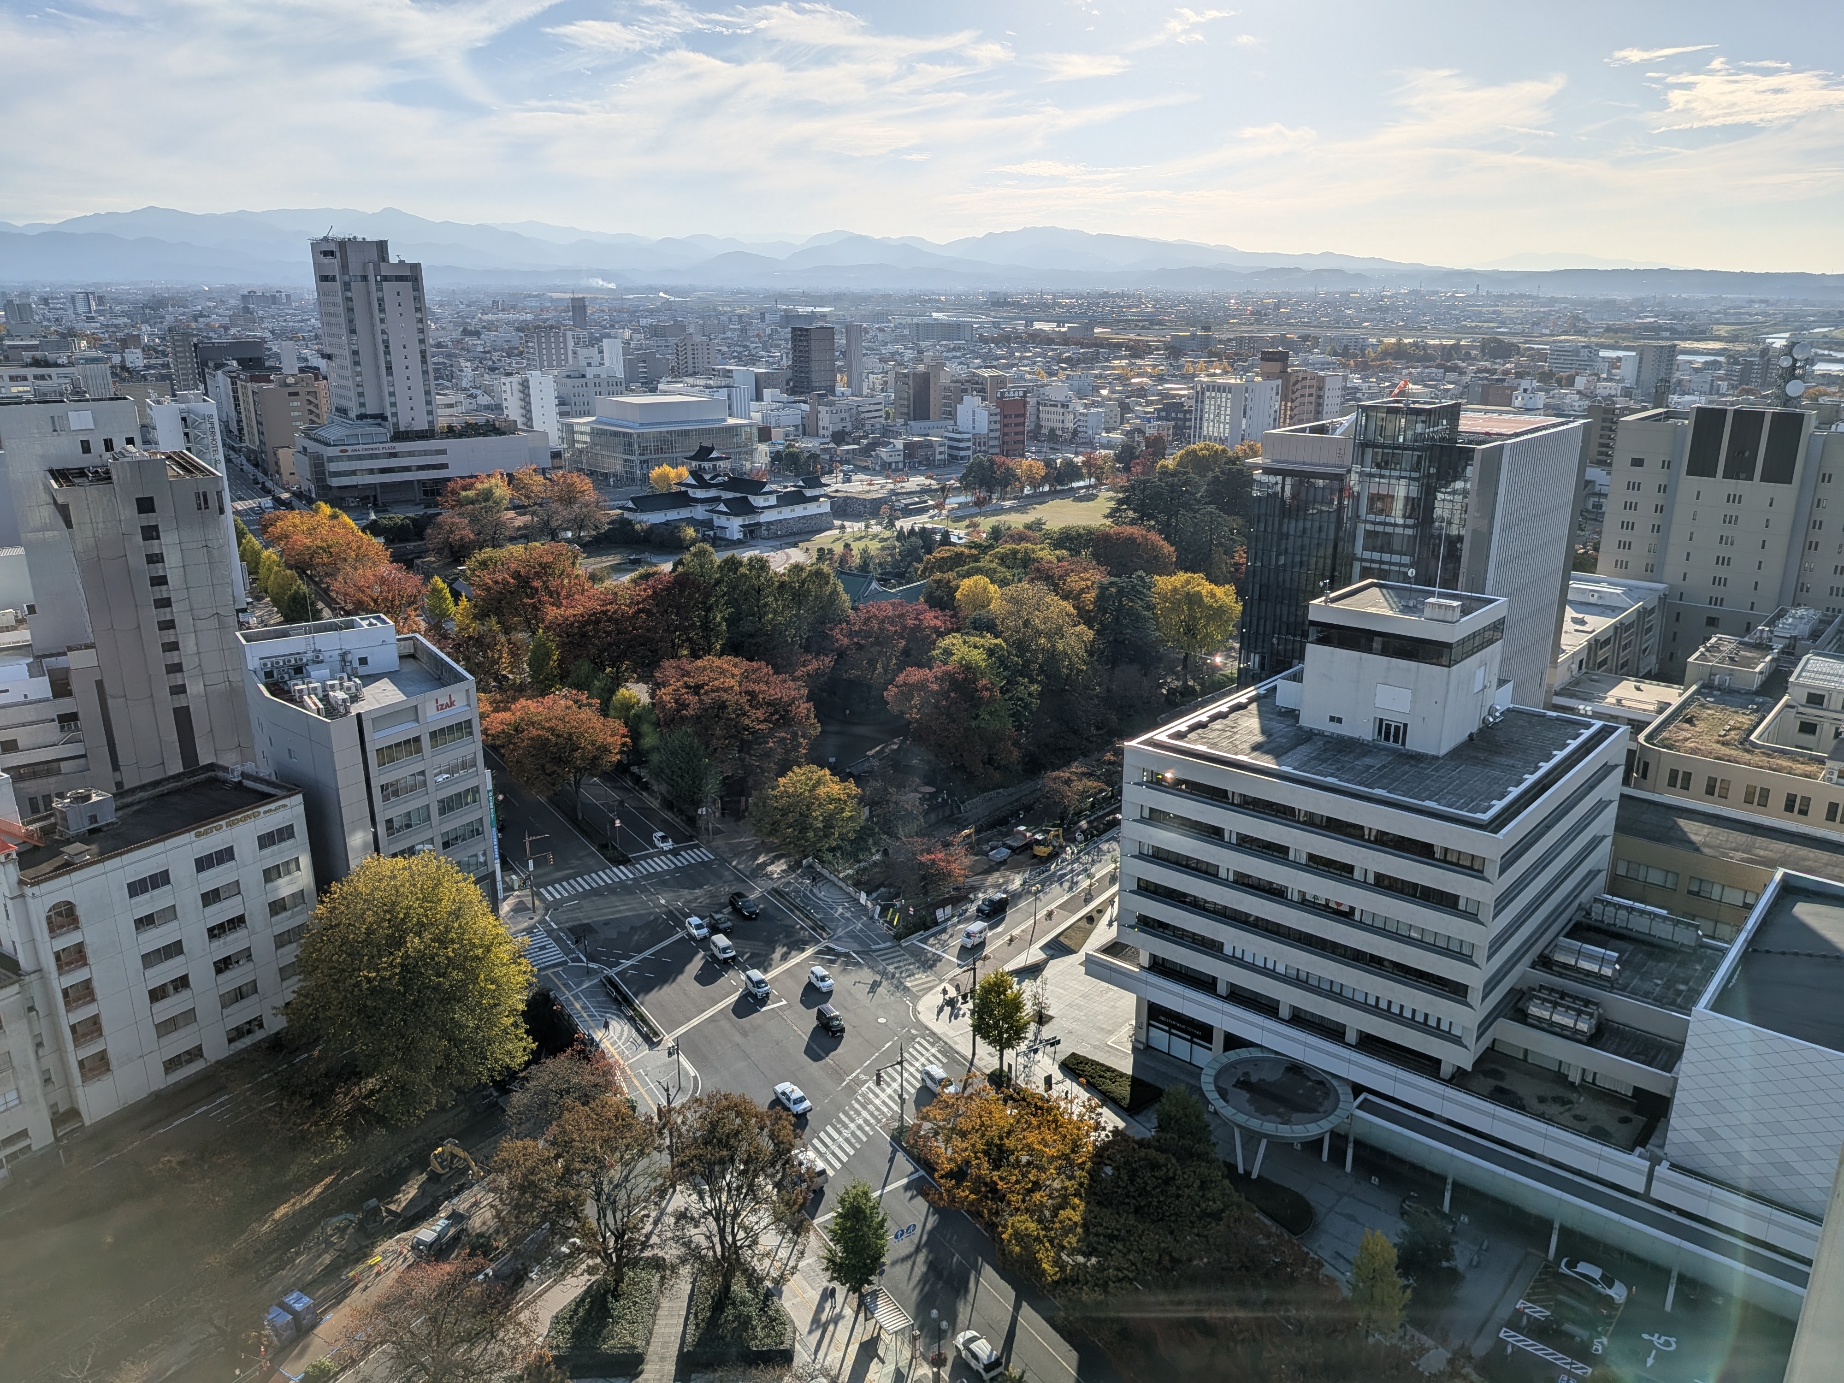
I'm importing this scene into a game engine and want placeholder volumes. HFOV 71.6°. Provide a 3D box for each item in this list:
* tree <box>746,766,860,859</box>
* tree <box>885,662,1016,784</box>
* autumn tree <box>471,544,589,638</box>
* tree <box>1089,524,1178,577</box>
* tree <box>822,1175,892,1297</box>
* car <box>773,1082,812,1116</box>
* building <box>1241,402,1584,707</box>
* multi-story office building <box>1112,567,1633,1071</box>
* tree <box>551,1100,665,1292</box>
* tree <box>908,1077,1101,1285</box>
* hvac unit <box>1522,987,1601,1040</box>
[{"bbox_3d":[-14.761,16.113,162.362,13.736,12.928,13.736,0,17,0],"label":"tree"},{"bbox_3d":[4.009,5.313,185.485,18.200,18.300,17.500,0,18,0],"label":"tree"},{"bbox_3d":[-80.185,-18.485,258.947,23.000,20.000,20.000,-6,18,-17],"label":"autumn tree"},{"bbox_3d":[50.459,-31.859,306.411,20.000,16.500,19.000,3,18,10],"label":"tree"},{"bbox_3d":[-4.730,39.884,92.680,5.000,10.200,4.900,0,18,0],"label":"tree"},{"bbox_3d":[-11.713,36.827,115.771,1.717,1.495,4.444,-11,20,-32],"label":"car"},{"bbox_3d":[64.001,-11.009,172.706,29.000,57.000,40.000,14,22,38],"label":"building"},{"bbox_3d":[42.371,13.440,120.616,32.762,42.824,34.350,14,22,38],"label":"multi-story office building"},{"bbox_3d":[-22.377,36.911,91.683,8.585,15.554,8.585,0,17,0],"label":"tree"},{"bbox_3d":[6.165,37.070,98.719,14.500,11.900,14.300,0,18,0],"label":"tree"},{"bbox_3d":[52.900,26.497,105.366,4.700,2.150,2.500,14,22,38],"label":"hvac unit"}]

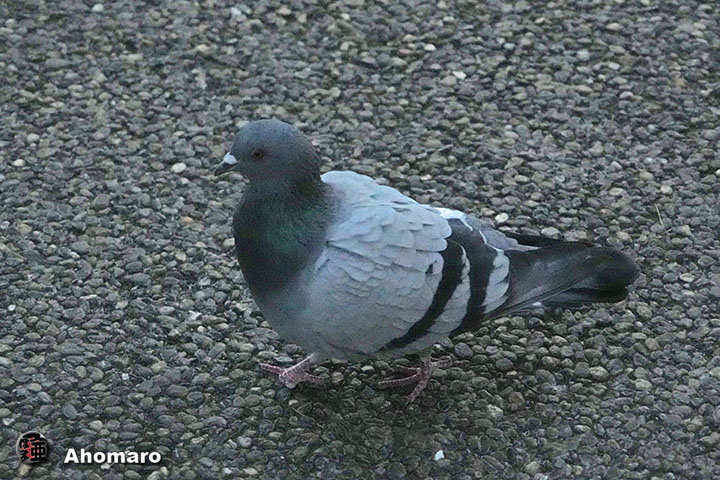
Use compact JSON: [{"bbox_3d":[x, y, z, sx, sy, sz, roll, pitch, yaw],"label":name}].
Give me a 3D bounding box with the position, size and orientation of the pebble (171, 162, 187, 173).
[{"bbox_3d":[-0.150,-0.060,1.754,0.012,0.007,0.011,0,30,0],"label":"pebble"}]

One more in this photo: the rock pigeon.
[{"bbox_3d":[0.052,0.002,1.442,0.302,0.217,0.112,-8,31,-14],"label":"rock pigeon"}]

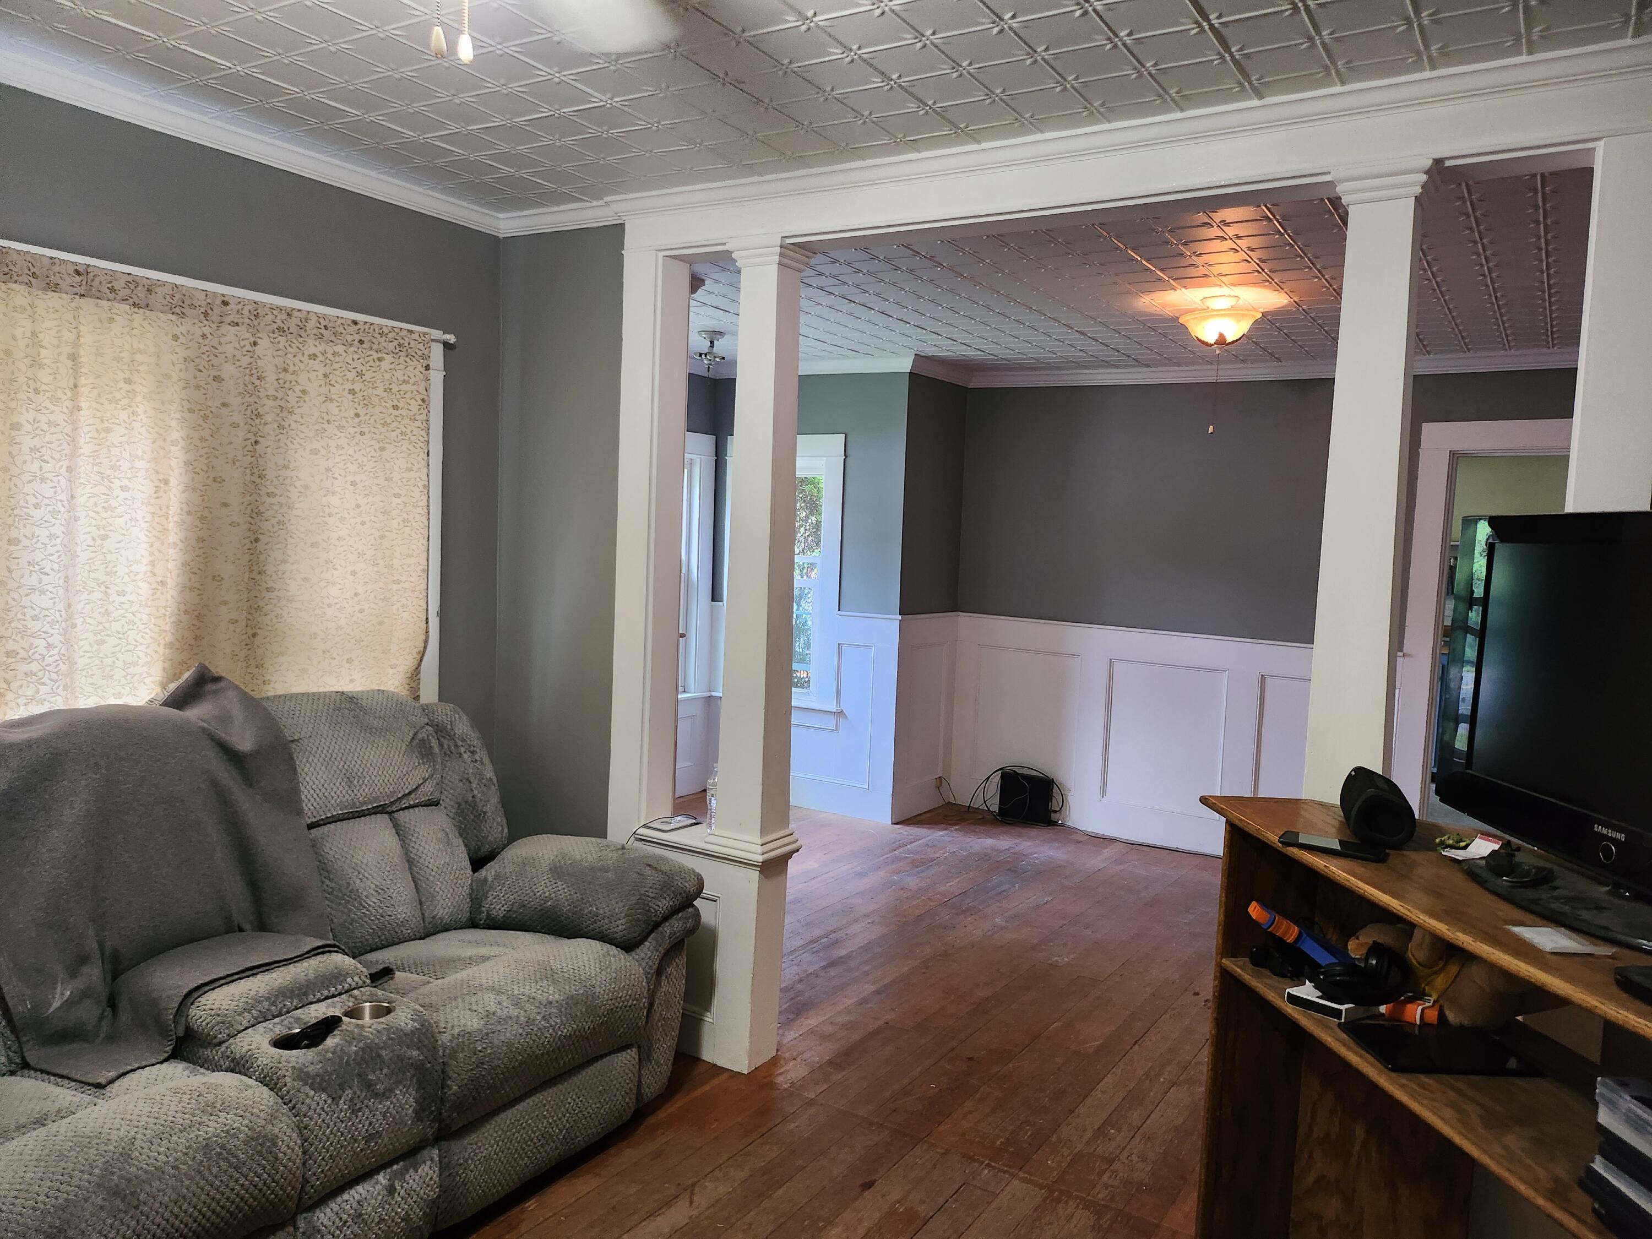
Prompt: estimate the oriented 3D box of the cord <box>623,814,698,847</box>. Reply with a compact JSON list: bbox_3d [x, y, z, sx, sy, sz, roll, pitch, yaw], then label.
[{"bbox_3d":[-0.493,0.624,3.430,0.125,0.074,0.240,5,5,32],"label":"cord"}]

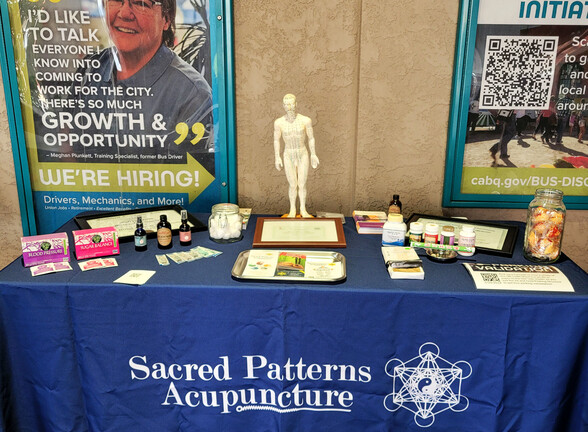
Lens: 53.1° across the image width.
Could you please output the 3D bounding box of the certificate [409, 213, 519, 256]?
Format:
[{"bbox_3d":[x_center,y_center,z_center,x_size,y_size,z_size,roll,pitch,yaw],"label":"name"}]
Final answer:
[{"bbox_3d":[0.606,0.062,2.165,0.395,0.019,0.310,8,19,22],"label":"certificate"}]

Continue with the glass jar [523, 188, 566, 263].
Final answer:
[{"bbox_3d":[0.851,0.031,1.993,0.114,0.232,0.114,8,19,23],"label":"glass jar"}]

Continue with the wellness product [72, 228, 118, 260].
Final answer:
[{"bbox_3d":[-0.650,0.089,1.938,0.133,0.081,0.055,-8,19,-24],"label":"wellness product"}]

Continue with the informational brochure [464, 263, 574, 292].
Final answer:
[{"bbox_3d":[0.703,0.182,1.858,0.287,0.022,0.210,1,18,3],"label":"informational brochure"}]

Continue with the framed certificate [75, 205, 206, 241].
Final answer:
[{"bbox_3d":[-0.596,0.034,2.288,0.415,0.020,0.325,-9,20,-29],"label":"framed certificate"}]

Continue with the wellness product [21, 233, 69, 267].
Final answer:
[{"bbox_3d":[-0.788,0.107,1.876,0.133,0.081,0.055,-7,19,-23],"label":"wellness product"}]

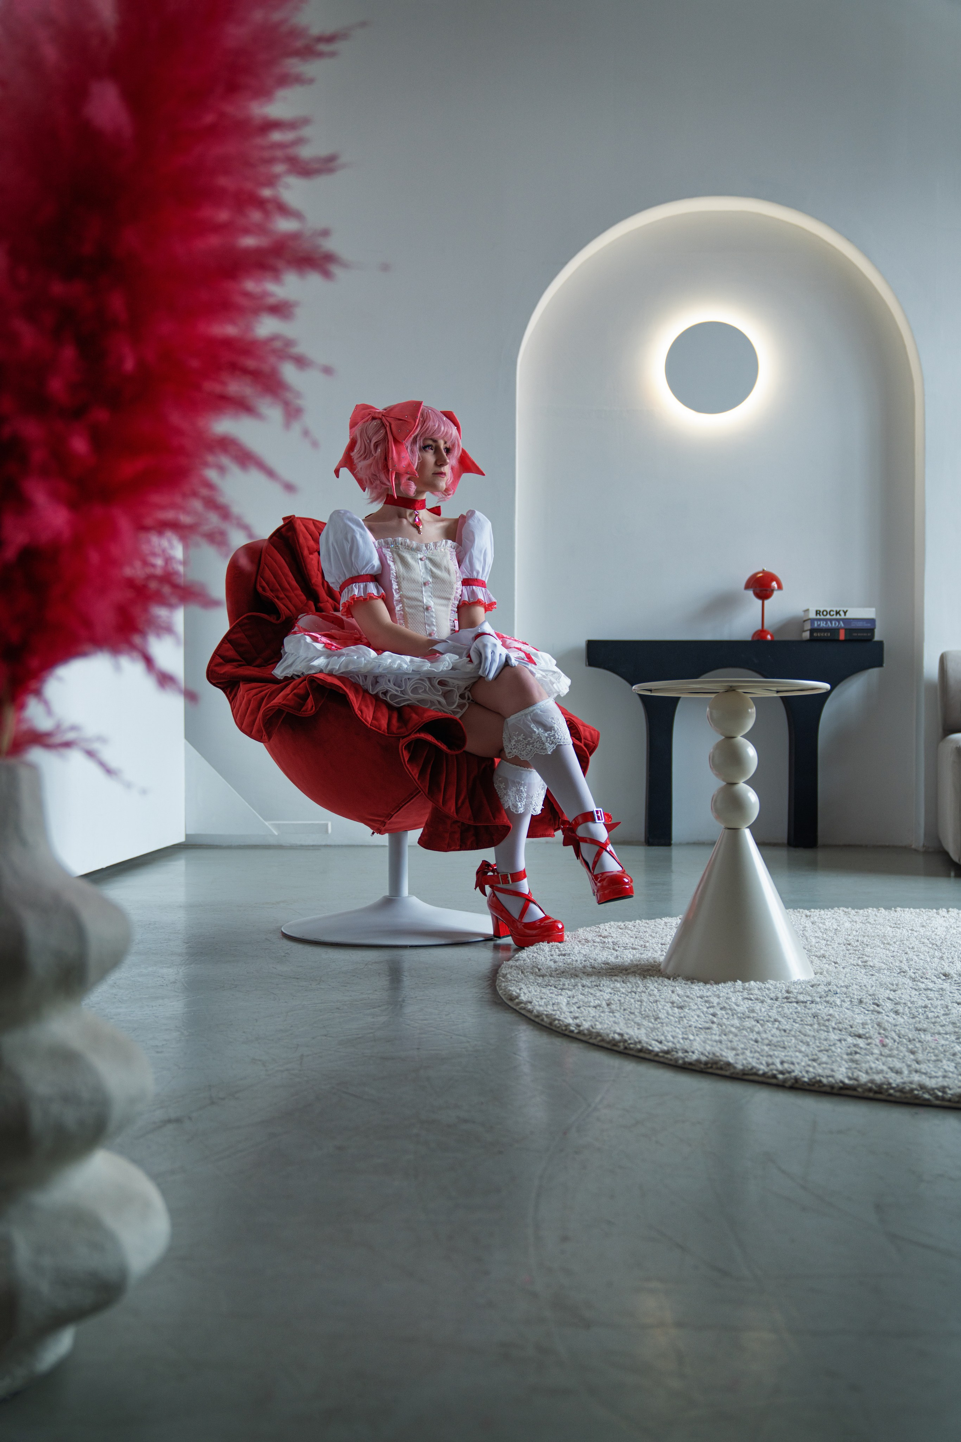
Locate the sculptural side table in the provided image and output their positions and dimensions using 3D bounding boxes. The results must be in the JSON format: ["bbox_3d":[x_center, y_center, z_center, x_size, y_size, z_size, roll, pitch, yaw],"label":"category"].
[{"bbox_3d":[0.499,0.213,2.779,0.393,0.573,0.393,0,0,0],"label":"sculptural side table"}]

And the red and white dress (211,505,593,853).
[{"bbox_3d":[-0.195,-0.117,3.421,0.900,0.830,0.840,0,-1,-40],"label":"red and white dress"}]

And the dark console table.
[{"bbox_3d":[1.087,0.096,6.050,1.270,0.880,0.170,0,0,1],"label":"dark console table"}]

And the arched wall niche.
[{"bbox_3d":[1.021,-0.844,6.036,1.735,2.760,0.180,0,0,1],"label":"arched wall niche"}]

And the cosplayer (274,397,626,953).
[{"bbox_3d":[-0.070,-0.137,3.391,0.600,1.310,0.920,0,-1,-40],"label":"cosplayer"}]

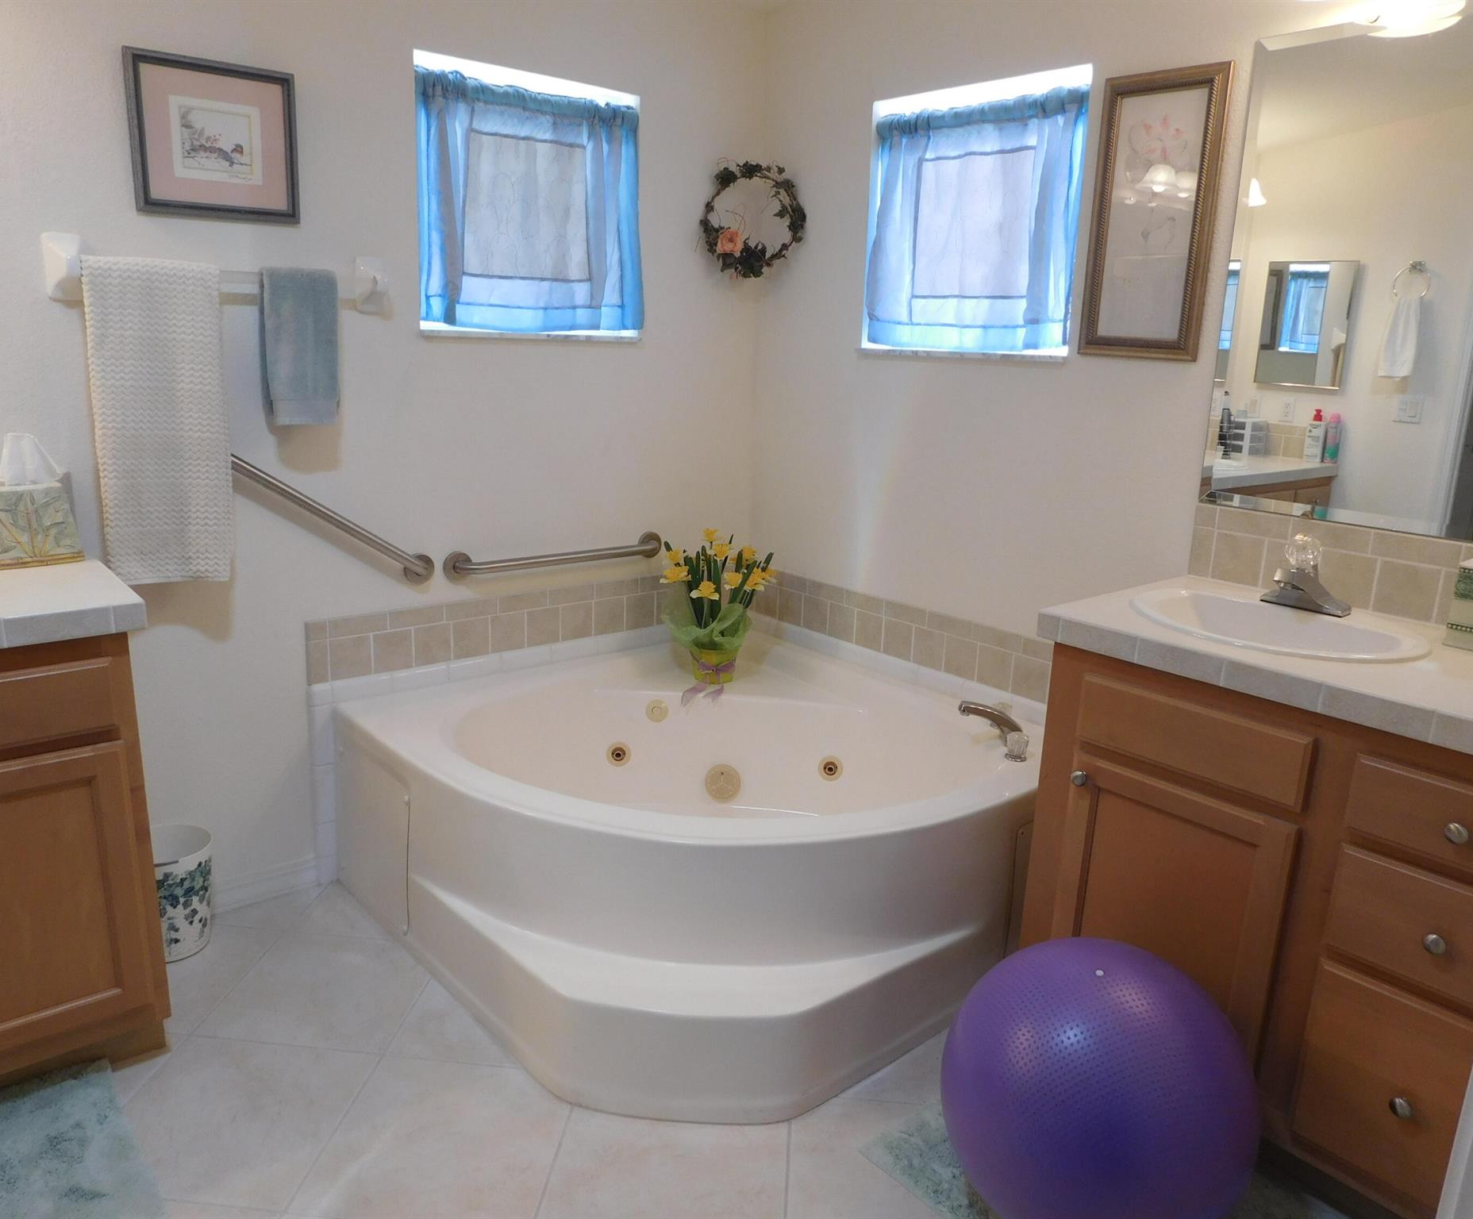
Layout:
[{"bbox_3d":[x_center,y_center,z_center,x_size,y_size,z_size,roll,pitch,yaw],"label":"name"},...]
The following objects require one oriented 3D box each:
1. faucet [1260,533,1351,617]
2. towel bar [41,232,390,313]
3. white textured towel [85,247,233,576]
[{"bbox_3d":[1.071,-0.068,2.051,0.160,0.150,0.158,-10,19,-39],"label":"faucet"},{"bbox_3d":[-1.065,-0.706,2.293,0.690,0.123,0.080,-10,19,-39],"label":"towel bar"},{"bbox_3d":[-1.192,-0.382,2.252,0.246,0.663,0.060,-10,18,-39],"label":"white textured towel"}]

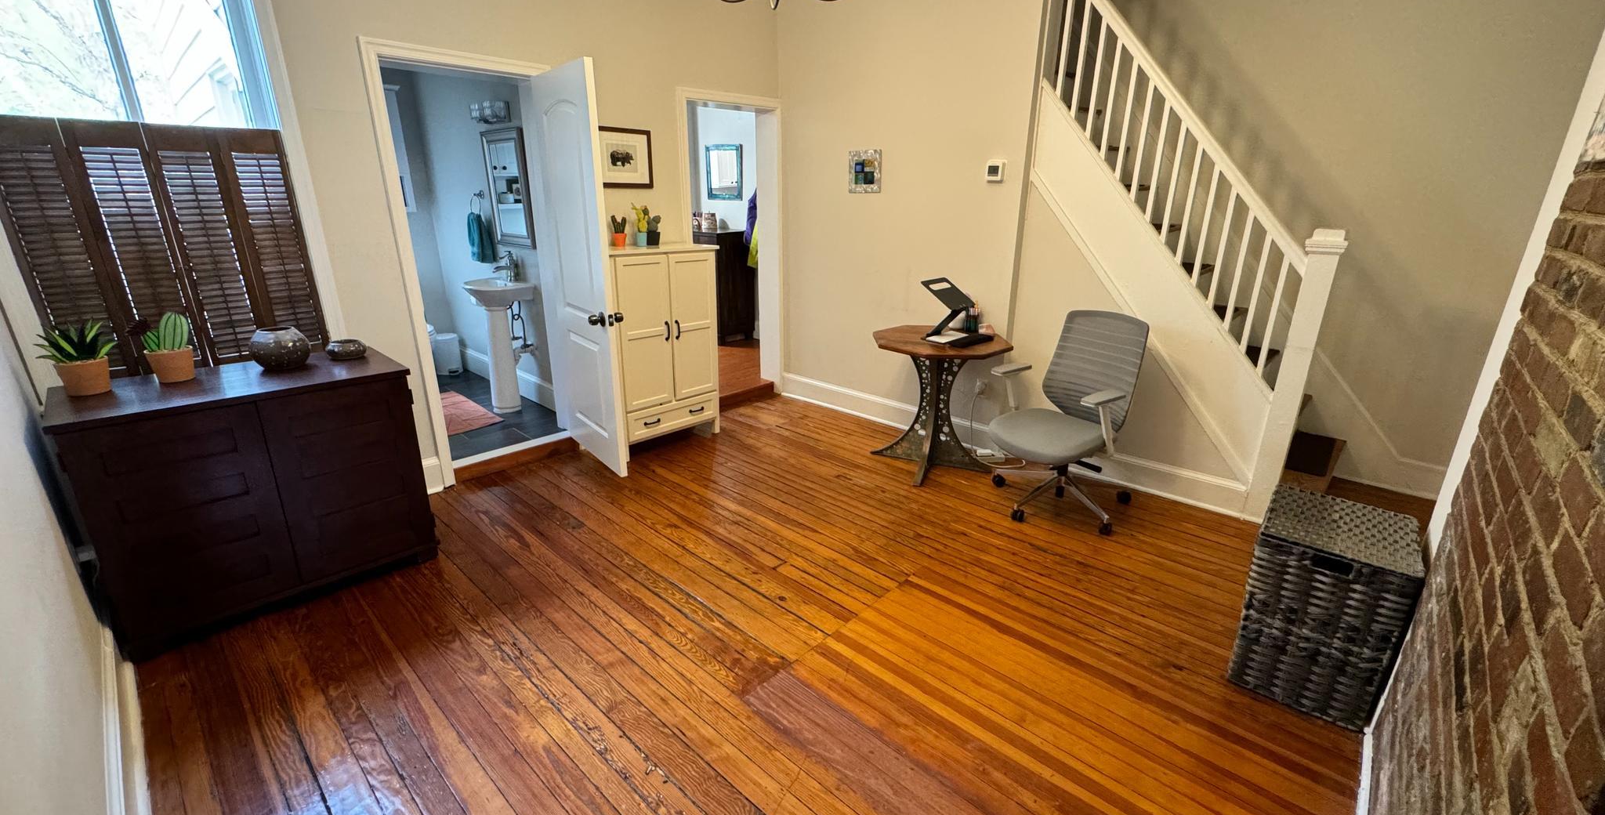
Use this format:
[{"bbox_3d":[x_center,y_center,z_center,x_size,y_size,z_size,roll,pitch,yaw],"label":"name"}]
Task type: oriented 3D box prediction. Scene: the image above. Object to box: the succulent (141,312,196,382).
[{"bbox_3d":[-2.436,-0.230,2.495,0.125,0.266,0.138,17,25,40],"label":"succulent"}]

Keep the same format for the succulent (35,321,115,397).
[{"bbox_3d":[-2.609,-0.179,2.340,0.180,0.271,0.187,17,25,40],"label":"succulent"}]

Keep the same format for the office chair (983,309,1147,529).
[{"bbox_3d":[1.309,0.054,3.259,0.671,0.972,0.640,-11,22,-30],"label":"office chair"}]

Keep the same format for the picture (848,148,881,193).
[{"bbox_3d":[0.398,-1.530,4.206,0.264,0.258,0.021,17,25,40],"label":"picture"}]

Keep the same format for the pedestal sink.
[{"bbox_3d":[-1.948,-0.376,4.210,0.498,0.845,0.387,16,24,38],"label":"pedestal sink"}]

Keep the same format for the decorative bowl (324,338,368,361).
[{"bbox_3d":[-1.948,-0.246,2.776,0.148,0.068,0.148,17,25,40],"label":"decorative bowl"}]

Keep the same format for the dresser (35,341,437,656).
[{"bbox_3d":[-2.220,0.310,2.700,0.546,0.886,1.017,18,26,41],"label":"dresser"}]

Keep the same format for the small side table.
[{"bbox_3d":[0.771,-0.024,3.797,0.750,0.760,0.750,8,20,19],"label":"small side table"}]

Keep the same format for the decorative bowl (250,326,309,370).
[{"bbox_3d":[-2.094,-0.234,2.613,0.198,0.148,0.198,17,25,40],"label":"decorative bowl"}]

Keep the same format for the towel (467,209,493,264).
[{"bbox_3d":[-2.203,-1.170,4.449,0.139,0.336,0.075,17,25,40],"label":"towel"}]

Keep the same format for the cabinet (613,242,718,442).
[{"bbox_3d":[-0.939,-0.370,4.144,0.387,1.250,0.784,17,25,40],"label":"cabinet"}]

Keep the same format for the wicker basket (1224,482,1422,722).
[{"bbox_3d":[1.801,0.665,2.266,0.389,0.572,0.467,16,24,37],"label":"wicker basket"}]

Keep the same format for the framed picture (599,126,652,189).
[{"bbox_3d":[-1.036,-1.443,3.762,0.022,0.324,0.398,17,25,40],"label":"framed picture"}]

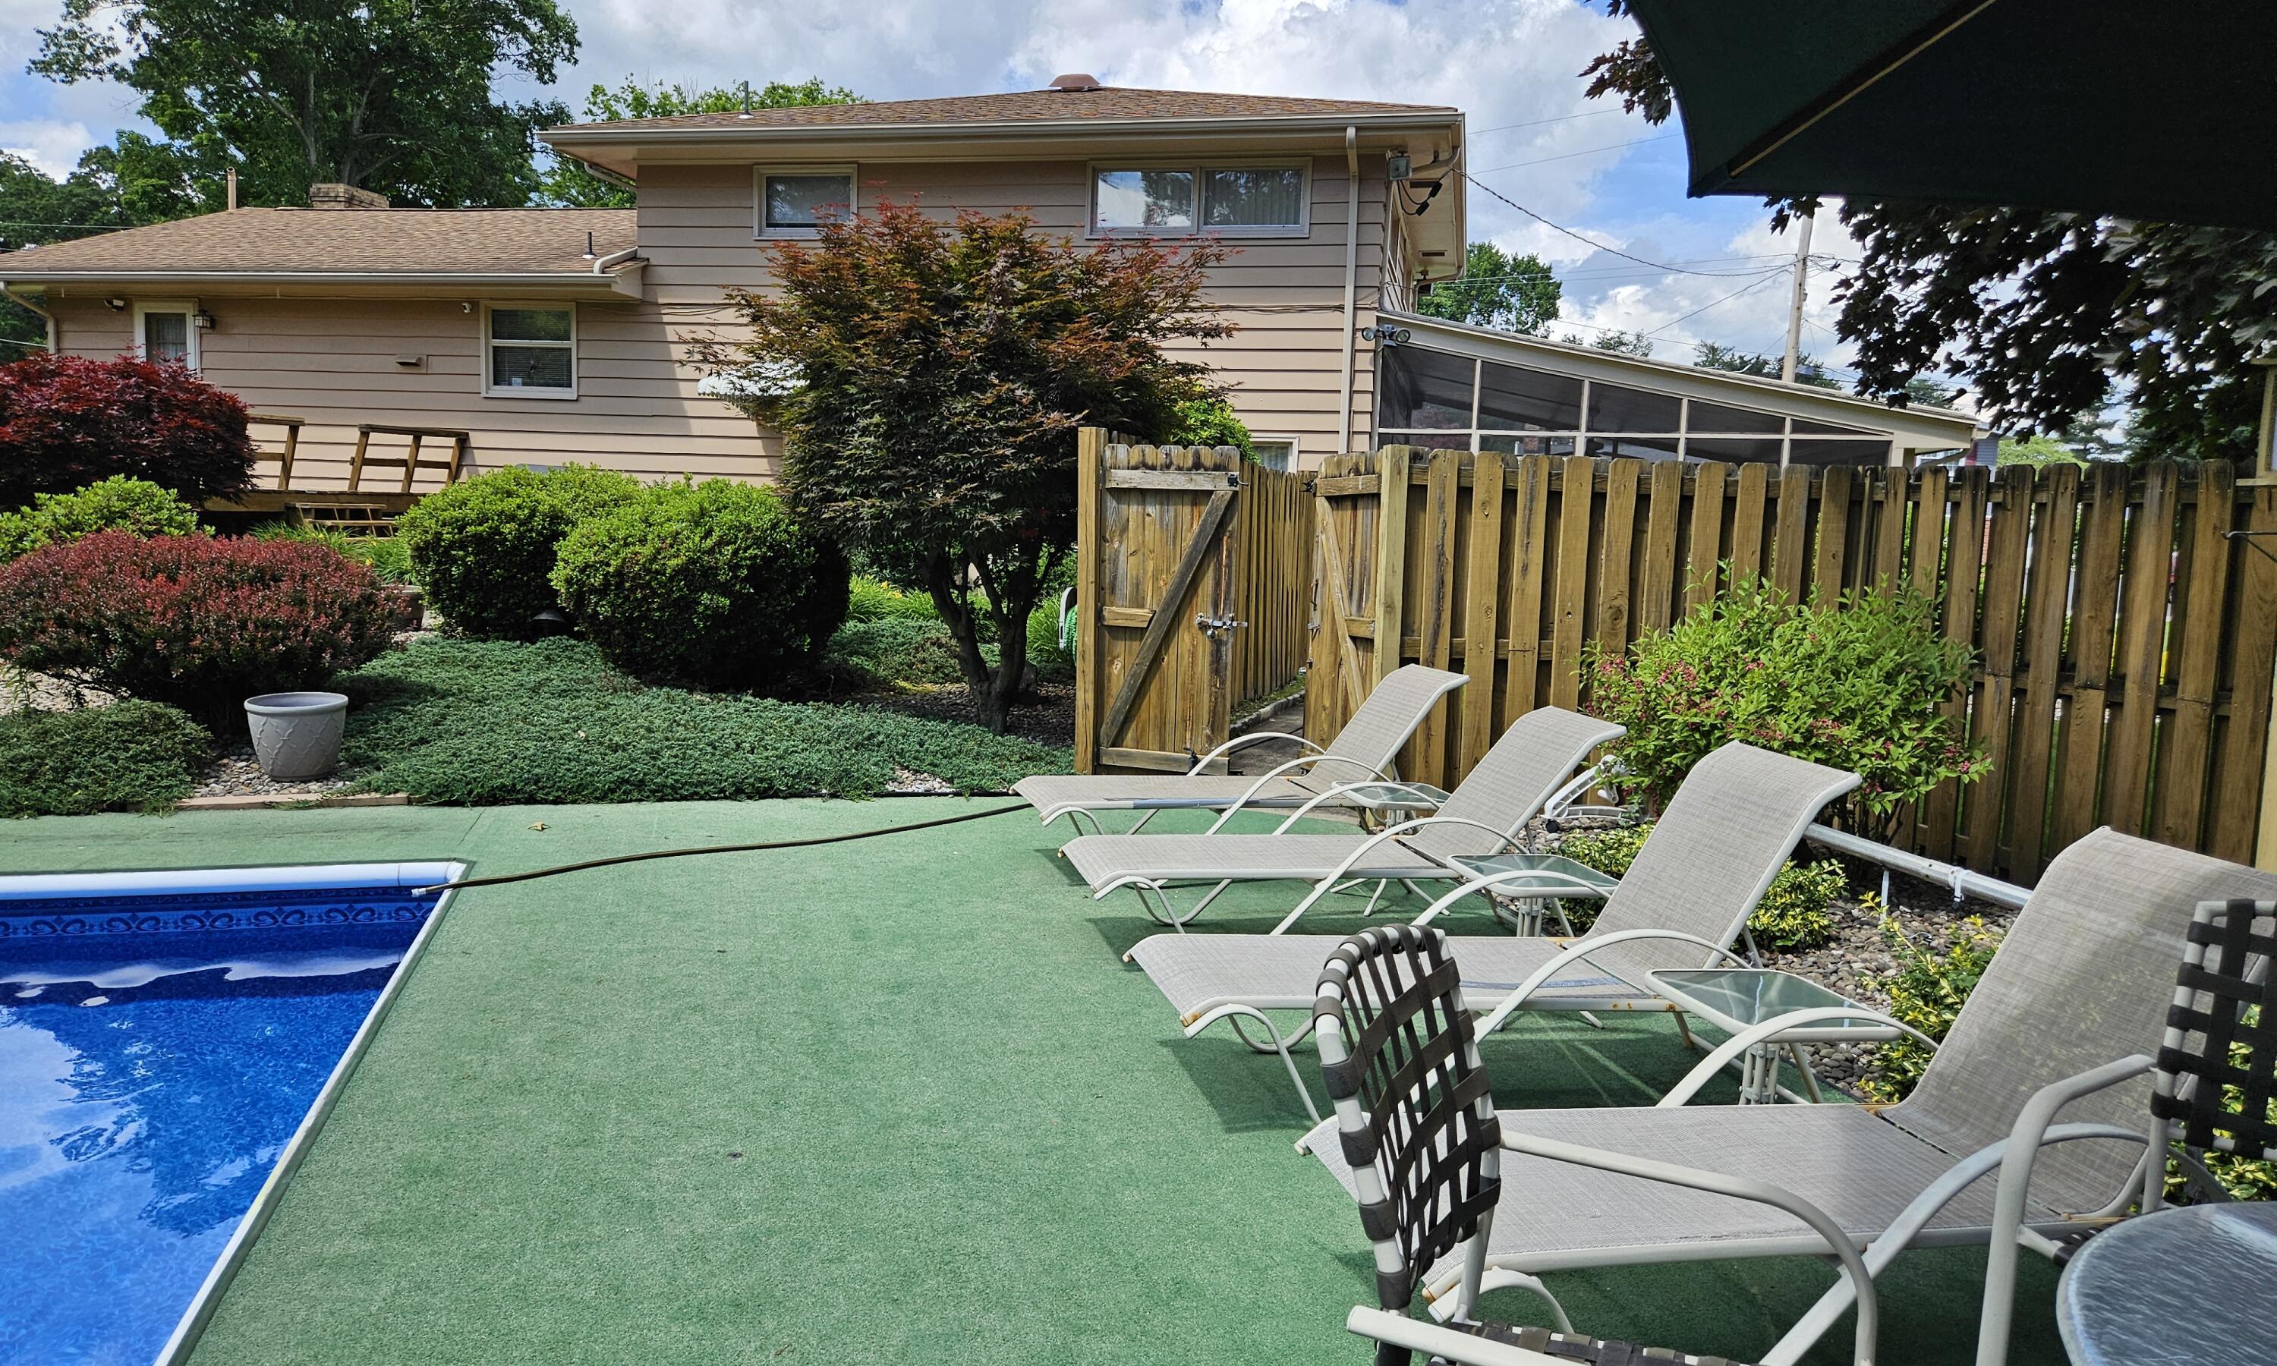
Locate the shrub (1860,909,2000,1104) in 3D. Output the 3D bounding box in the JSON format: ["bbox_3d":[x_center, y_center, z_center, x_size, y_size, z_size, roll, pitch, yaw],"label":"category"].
[{"bbox_3d":[2.148,0.866,3.950,0.550,0.480,0.520,6,8,29],"label":"shrub"}]

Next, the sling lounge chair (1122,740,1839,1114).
[{"bbox_3d":[0.925,0.631,4.034,1.840,0.871,0.620,0,7,-14],"label":"sling lounge chair"}]

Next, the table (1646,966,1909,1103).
[{"bbox_3d":[1.427,0.935,3.469,0.420,0.430,0.420,1,7,-7],"label":"table"}]

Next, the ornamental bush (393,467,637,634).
[{"bbox_3d":[-4.793,-1.020,11.800,1.850,1.330,1.750,-1,7,-22],"label":"ornamental bush"}]

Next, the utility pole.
[{"bbox_3d":[16.375,-8.199,38.000,0.300,10.000,0.300,6,7,22],"label":"utility pole"}]

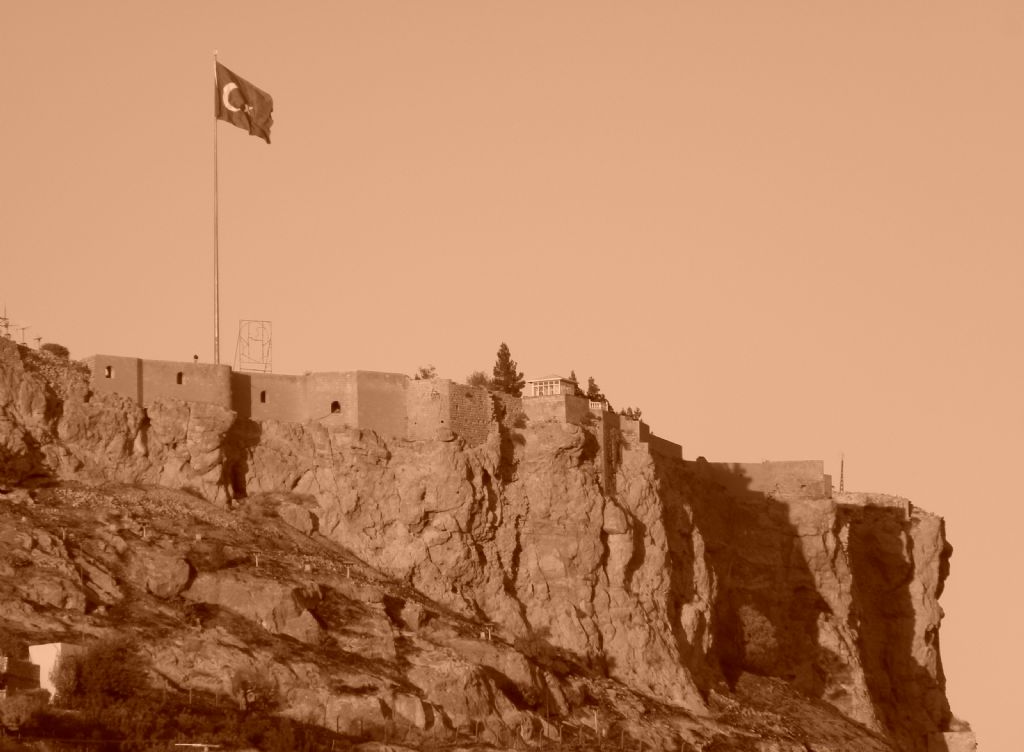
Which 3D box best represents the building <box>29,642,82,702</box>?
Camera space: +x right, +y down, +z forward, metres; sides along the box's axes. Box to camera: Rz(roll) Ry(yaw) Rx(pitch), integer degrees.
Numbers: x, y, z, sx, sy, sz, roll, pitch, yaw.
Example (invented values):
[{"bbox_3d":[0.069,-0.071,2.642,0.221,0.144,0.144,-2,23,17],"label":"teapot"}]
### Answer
[{"bbox_3d":[-46.330,30.160,680.000,4.400,6.000,4.200,-8,-11,43],"label":"building"}]

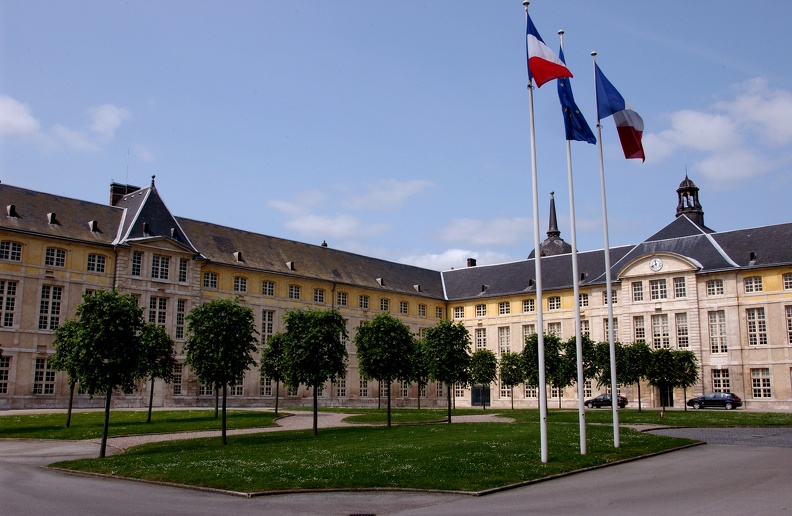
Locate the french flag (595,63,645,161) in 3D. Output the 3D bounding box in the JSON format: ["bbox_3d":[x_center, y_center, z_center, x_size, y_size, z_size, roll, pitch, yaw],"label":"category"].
[{"bbox_3d":[6.900,-4.520,22.250,1.600,3.000,0.800,0,-11,0],"label":"french flag"}]

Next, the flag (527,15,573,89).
[{"bbox_3d":[4.150,-5.600,19.500,1.350,2.200,0.700,0,-11,0],"label":"flag"}]

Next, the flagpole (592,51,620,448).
[{"bbox_3d":[6.240,-0.570,21.450,0.170,12.050,0.170,0,-11,0],"label":"flagpole"}]

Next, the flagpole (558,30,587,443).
[{"bbox_3d":[4.920,-0.780,20.000,0.170,12.050,0.170,0,-11,0],"label":"flagpole"}]

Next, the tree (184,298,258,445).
[{"bbox_3d":[-5.650,3.660,23.500,2.400,4.720,2.400,0,-11,0],"label":"tree"}]

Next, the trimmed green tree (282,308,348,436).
[{"bbox_3d":[-2.970,4.140,26.400,2.400,4.600,2.400,0,-11,0],"label":"trimmed green tree"}]

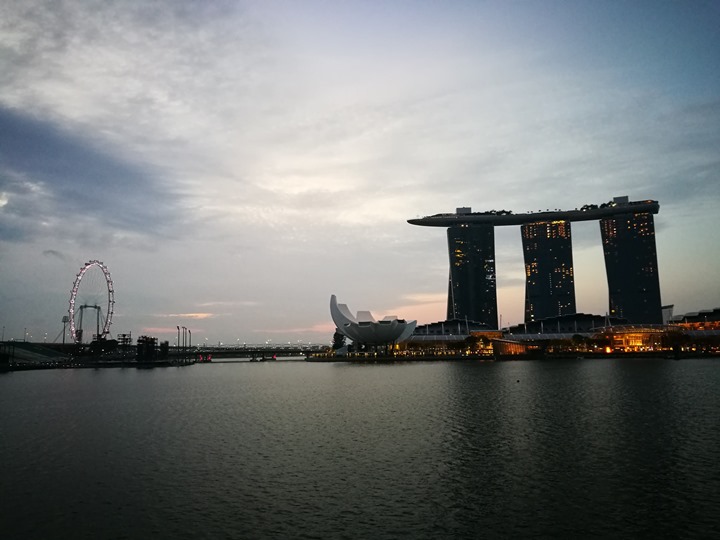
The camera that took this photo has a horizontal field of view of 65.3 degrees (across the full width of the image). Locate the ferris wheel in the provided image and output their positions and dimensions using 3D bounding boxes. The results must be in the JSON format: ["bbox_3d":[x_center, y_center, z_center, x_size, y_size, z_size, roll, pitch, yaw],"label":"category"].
[{"bbox_3d":[-440.570,62.590,921.300,150.000,163.000,30.000,-7,-11,38],"label":"ferris wheel"}]

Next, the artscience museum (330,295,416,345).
[{"bbox_3d":[13.380,54.200,554.050,84.000,57.000,78.000,-1,-8,2],"label":"artscience museum"}]

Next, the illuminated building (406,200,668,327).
[{"bbox_3d":[235.100,13.000,776.330,338.000,206.000,68.000,-3,-9,14],"label":"illuminated building"}]

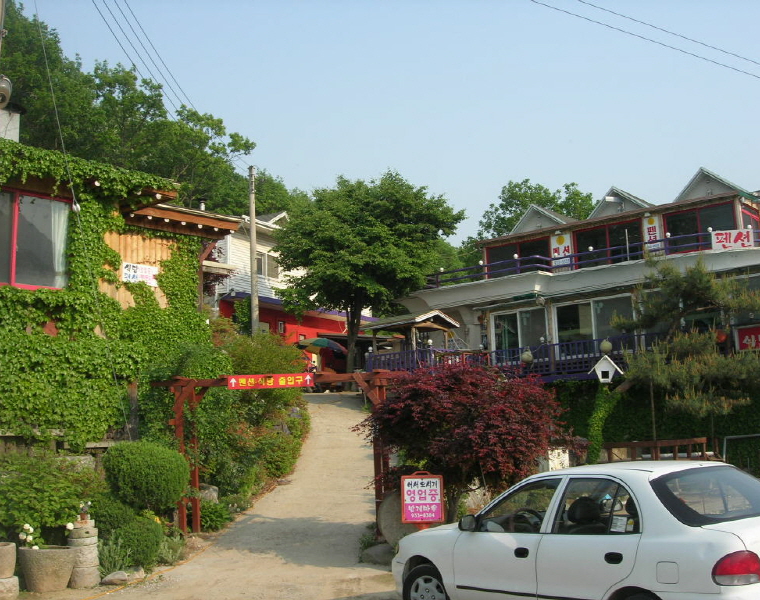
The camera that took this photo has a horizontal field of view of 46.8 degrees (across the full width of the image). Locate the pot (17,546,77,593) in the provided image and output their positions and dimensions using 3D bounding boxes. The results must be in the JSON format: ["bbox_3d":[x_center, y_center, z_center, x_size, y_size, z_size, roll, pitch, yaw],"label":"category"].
[{"bbox_3d":[-3.722,3.002,9.800,0.670,0.509,0.600,-1,-9,0],"label":"pot"}]

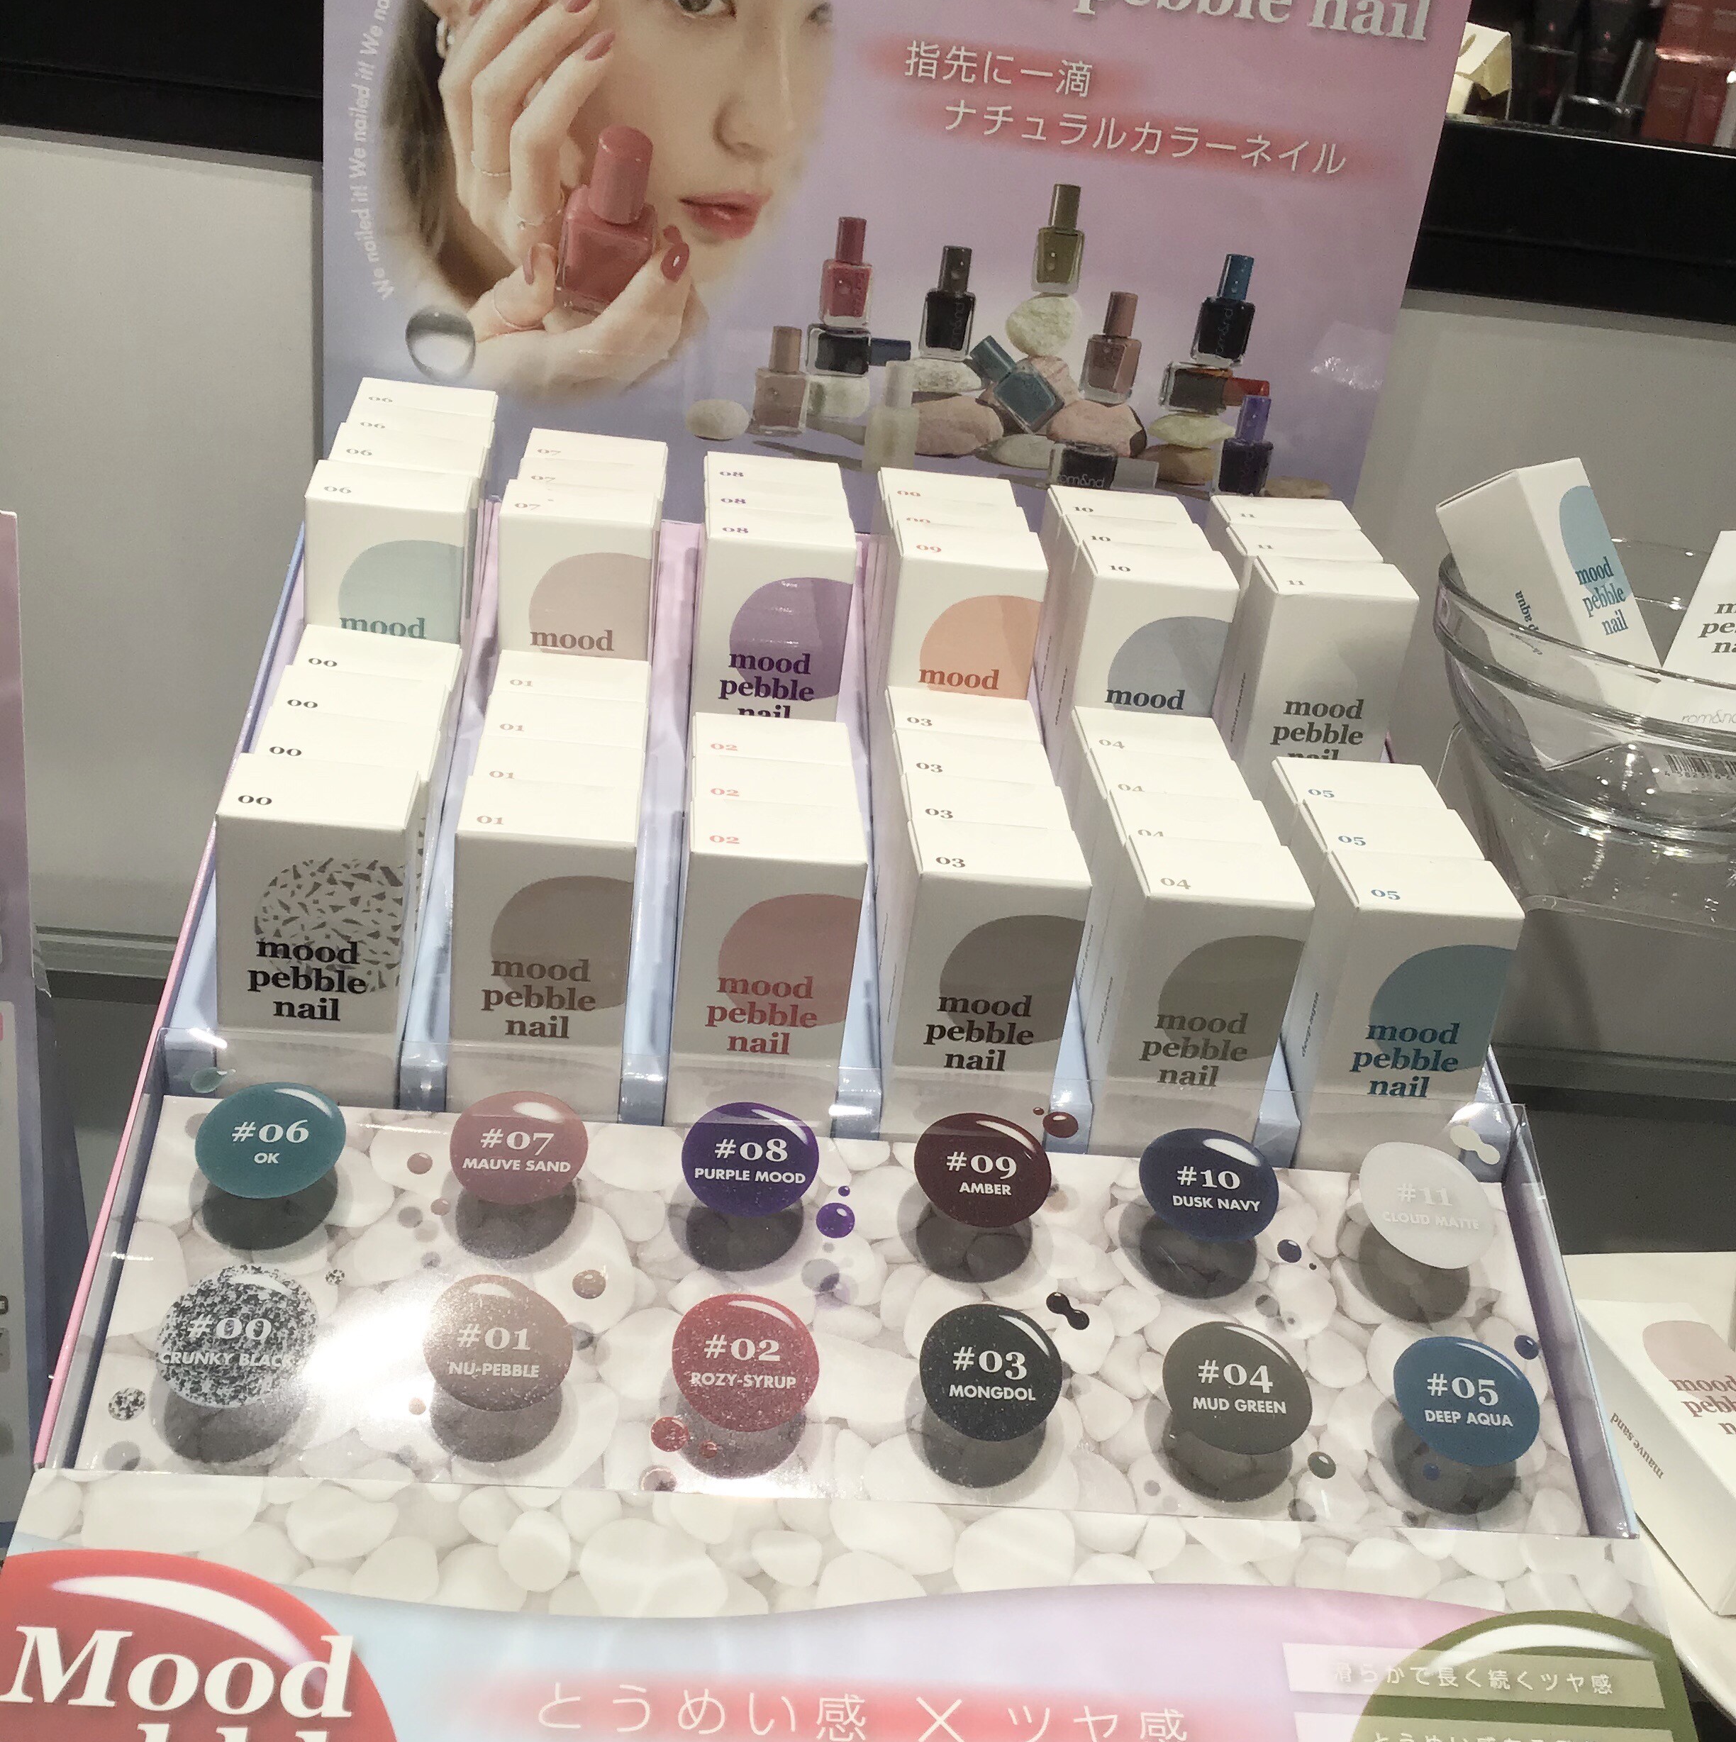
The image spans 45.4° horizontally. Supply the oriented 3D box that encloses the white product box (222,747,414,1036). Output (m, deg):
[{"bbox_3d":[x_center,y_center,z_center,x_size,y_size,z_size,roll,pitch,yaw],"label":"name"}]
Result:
[{"bbox_3d":[-0.111,0.016,0.421,0.035,0.072,0.024,4,29,-6],"label":"white product box"}]

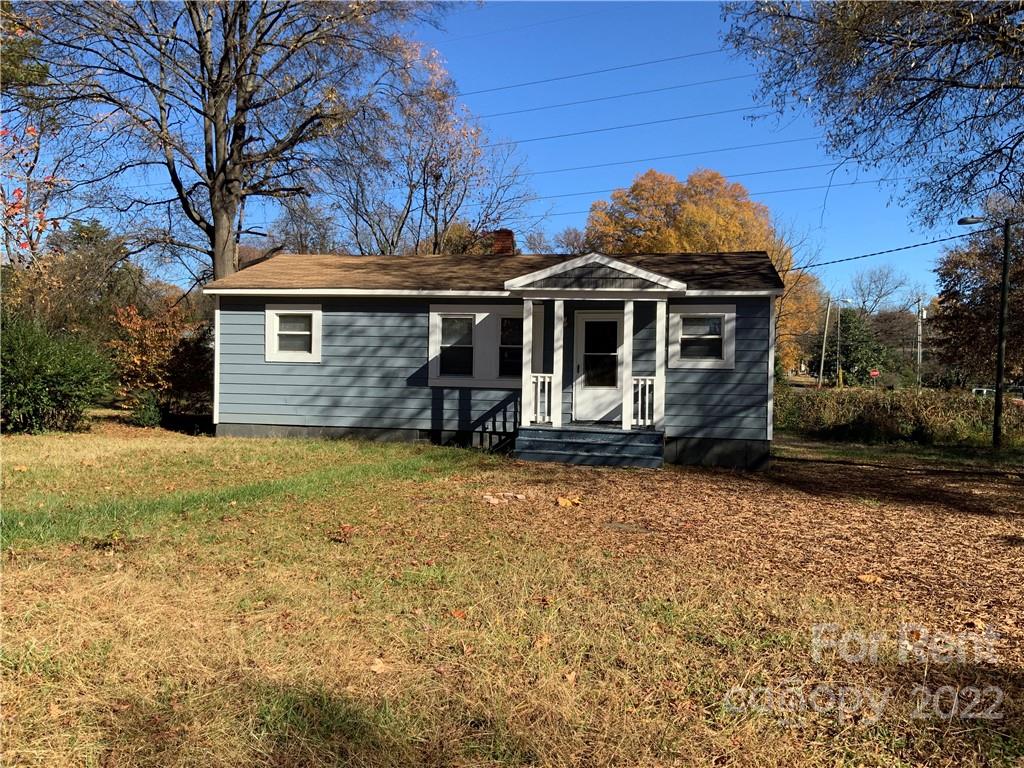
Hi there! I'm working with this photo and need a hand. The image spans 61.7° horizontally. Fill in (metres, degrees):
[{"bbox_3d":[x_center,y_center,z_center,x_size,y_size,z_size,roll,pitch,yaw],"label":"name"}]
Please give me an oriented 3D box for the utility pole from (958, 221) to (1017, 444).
[{"bbox_3d":[13.053,-1.410,23.600,1.550,6.480,0.400,1,0,11],"label":"utility pole"}]

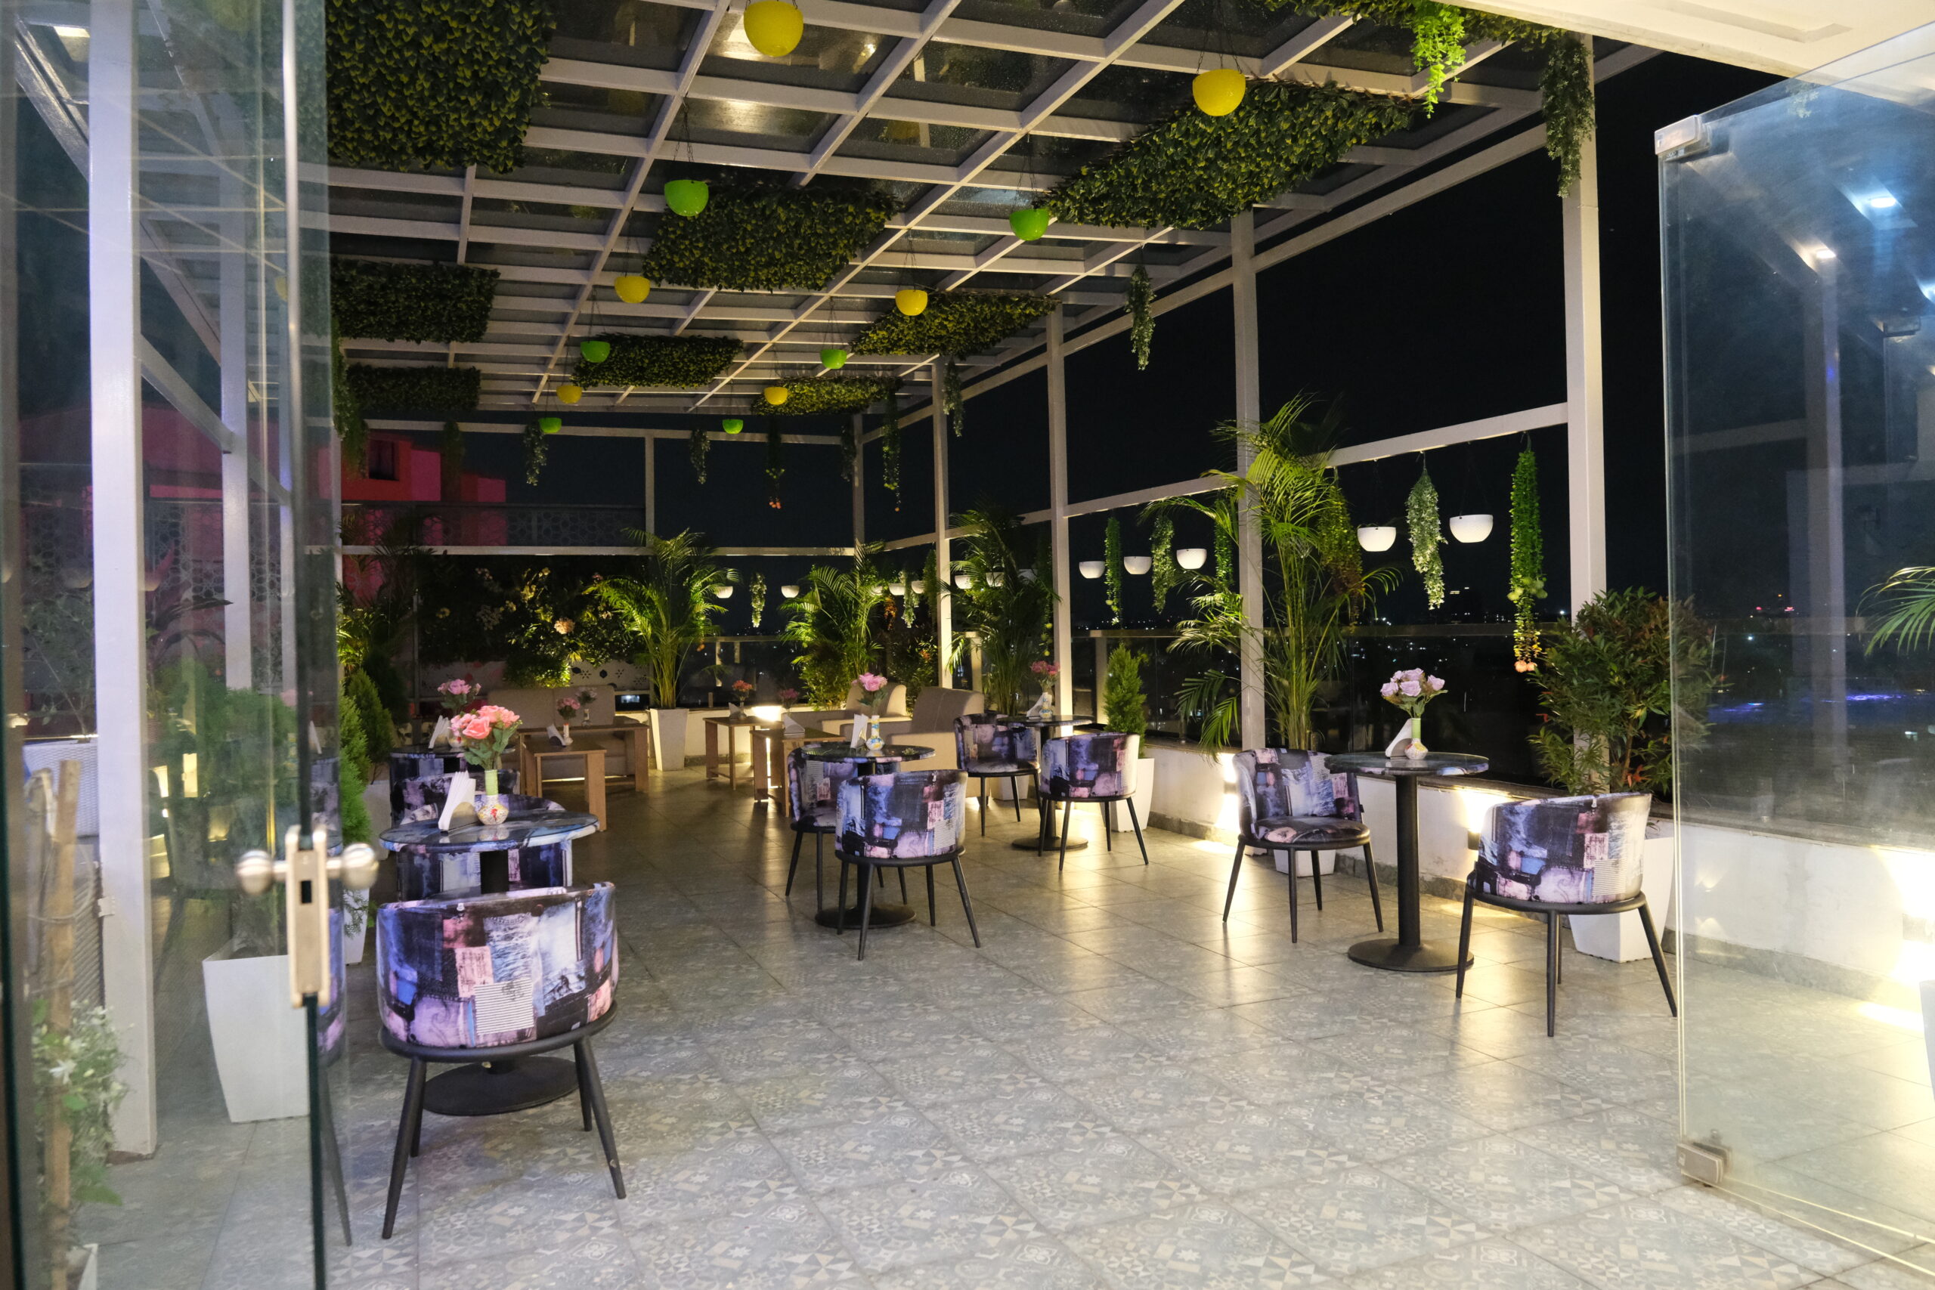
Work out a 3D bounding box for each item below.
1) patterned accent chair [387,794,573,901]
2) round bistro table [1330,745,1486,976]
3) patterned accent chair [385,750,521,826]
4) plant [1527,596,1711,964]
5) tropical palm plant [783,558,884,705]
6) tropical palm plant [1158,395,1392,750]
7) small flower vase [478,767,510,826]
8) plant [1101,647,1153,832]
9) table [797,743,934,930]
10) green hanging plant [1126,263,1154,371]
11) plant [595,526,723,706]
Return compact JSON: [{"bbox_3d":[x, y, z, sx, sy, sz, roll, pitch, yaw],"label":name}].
[{"bbox_3d":[-1.650,0.914,4.436,0.548,0.716,0.563,-2,0,-23],"label":"patterned accent chair"},{"bbox_3d":[1.643,0.796,4.817,0.590,0.742,0.590,-1,0,0],"label":"round bistro table"},{"bbox_3d":[-2.332,0.928,5.909,0.548,0.716,0.563,-2,0,-21],"label":"patterned accent chair"},{"bbox_3d":[2.415,0.470,4.819,0.660,1.360,0.660,-1,0,-23],"label":"plant"},{"bbox_3d":[-1.310,-0.129,12.627,0.959,1.427,0.942,-2,1,-6],"label":"tropical palm plant"},{"bbox_3d":[1.564,-0.306,6.556,1.163,1.893,1.126,-1,1,13],"label":"tropical palm plant"},{"bbox_3d":[-1.296,0.415,3.528,0.083,0.150,0.083,-1,0,-23],"label":"small flower vase"},{"bbox_3d":[0.985,0.579,8.155,0.300,1.170,0.300,-1,0,-23],"label":"plant"},{"bbox_3d":[-0.443,0.833,5.683,0.590,0.746,0.590,-1,0,0],"label":"table"},{"bbox_3d":[0.991,-1.853,7.293,0.161,0.606,0.161,-1,0,0],"label":"green hanging plant"},{"bbox_3d":[-2.950,-0.248,12.338,1.206,1.698,1.106,-2,1,-13],"label":"plant"}]

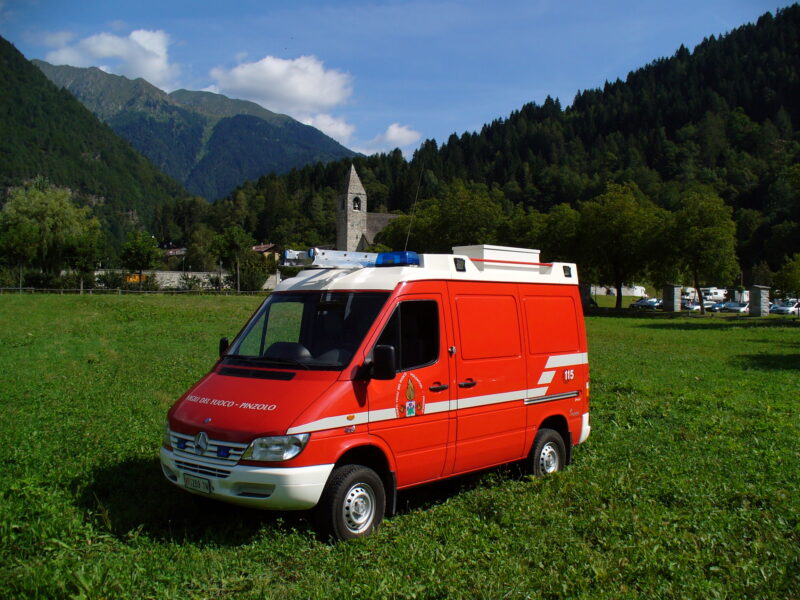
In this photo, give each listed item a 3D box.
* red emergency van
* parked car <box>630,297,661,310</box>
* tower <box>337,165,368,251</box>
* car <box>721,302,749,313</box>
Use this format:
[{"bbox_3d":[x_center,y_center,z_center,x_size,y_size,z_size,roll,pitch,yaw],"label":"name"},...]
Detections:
[{"bbox_3d":[-0.053,0.738,8.640,2.000,2.620,4.880,0,0,40],"label":"red emergency van"},{"bbox_3d":[31.422,0.484,109.000,4.300,1.450,1.750,0,0,-34],"label":"parked car"},{"bbox_3d":[-8.925,-13.285,160.000,4.300,24.000,4.300,0,0,-32],"label":"tower"},{"bbox_3d":[42.753,0.973,108.000,4.250,1.450,1.750,0,0,-38],"label":"car"}]

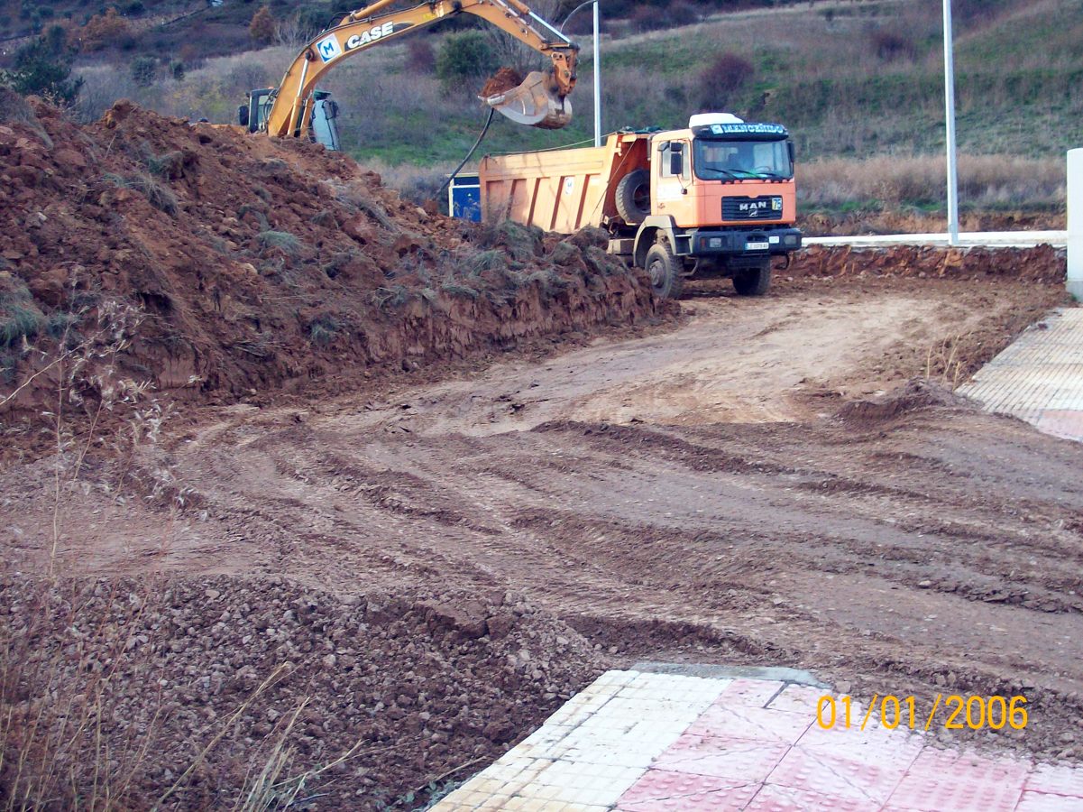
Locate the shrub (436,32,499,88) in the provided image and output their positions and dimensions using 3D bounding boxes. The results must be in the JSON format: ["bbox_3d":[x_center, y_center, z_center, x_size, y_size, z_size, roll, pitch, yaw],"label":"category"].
[{"bbox_3d":[-3.931,-18.165,92.000,3.250,2.970,3.020,-2,7,-2],"label":"shrub"}]

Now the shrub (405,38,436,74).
[{"bbox_3d":[-6.485,-18.754,94.000,1.520,1.900,1.410,-2,7,-4],"label":"shrub"}]

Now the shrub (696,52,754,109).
[{"bbox_3d":[8.928,-15.776,85.000,2.740,2.660,2.550,-1,7,6],"label":"shrub"}]

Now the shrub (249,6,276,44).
[{"bbox_3d":[-23.863,-32.629,150.000,2.270,3.180,2.110,-3,7,-8],"label":"shrub"}]

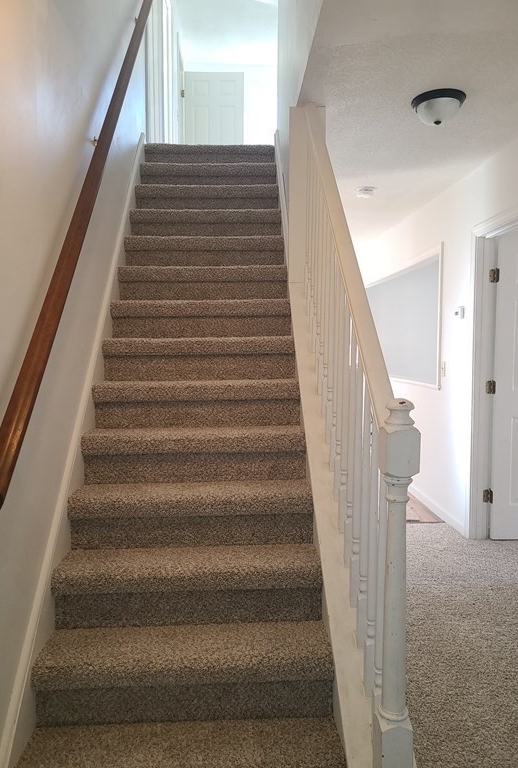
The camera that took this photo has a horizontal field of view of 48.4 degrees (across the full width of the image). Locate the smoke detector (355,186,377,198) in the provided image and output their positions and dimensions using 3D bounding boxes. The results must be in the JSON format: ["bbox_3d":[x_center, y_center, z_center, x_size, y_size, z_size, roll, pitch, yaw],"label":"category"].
[{"bbox_3d":[0.786,-1.397,4.207,0.150,0.045,0.150,-1,5,-2],"label":"smoke detector"}]

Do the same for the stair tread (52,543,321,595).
[{"bbox_3d":[-0.249,0.678,2.106,0.935,0.073,0.249,-1,5,-2],"label":"stair tread"}]

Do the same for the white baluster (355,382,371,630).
[{"bbox_3d":[0.309,0.349,1.740,0.034,0.910,0.034,-1,4,-2],"label":"white baluster"}]

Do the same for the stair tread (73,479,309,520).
[{"bbox_3d":[-0.259,0.461,2.308,0.935,0.073,0.249,-1,5,-2],"label":"stair tread"}]

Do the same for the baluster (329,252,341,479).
[{"bbox_3d":[0.286,-0.124,2.175,0.034,0.910,0.034,-1,4,-2],"label":"baluster"}]

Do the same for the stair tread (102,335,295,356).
[{"bbox_3d":[-0.280,-0.186,2.799,0.898,0.070,0.237,-1,4,-2],"label":"stair tread"}]

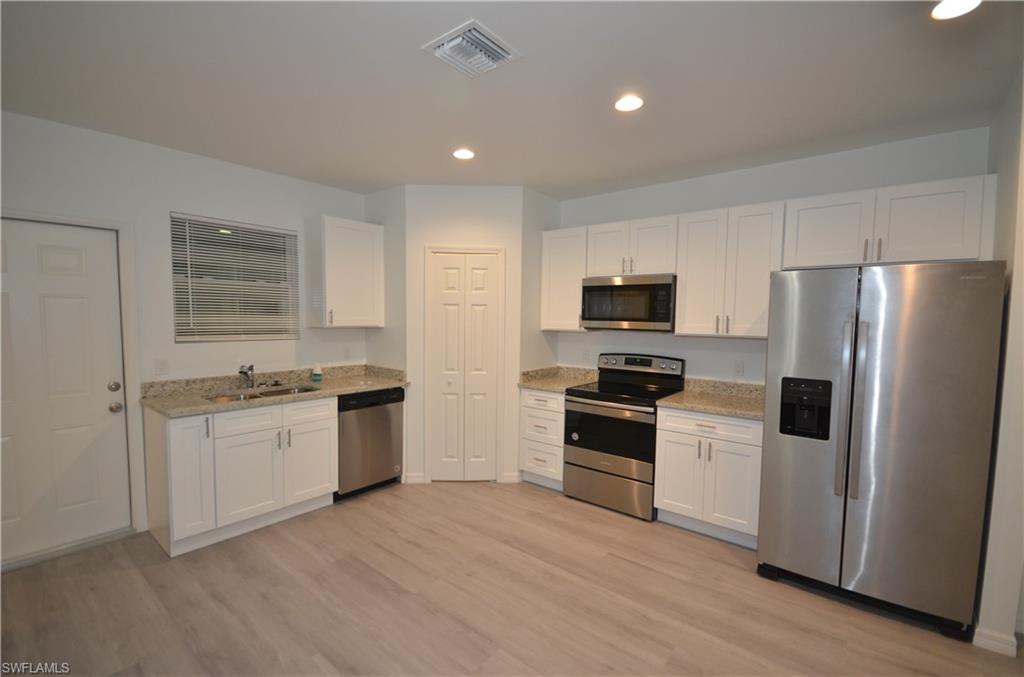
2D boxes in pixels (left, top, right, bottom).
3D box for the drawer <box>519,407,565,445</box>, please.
[{"bbox_3d":[0.411,0.750,3.864,0.448,0.288,0.500,3,3,38],"label":"drawer"}]

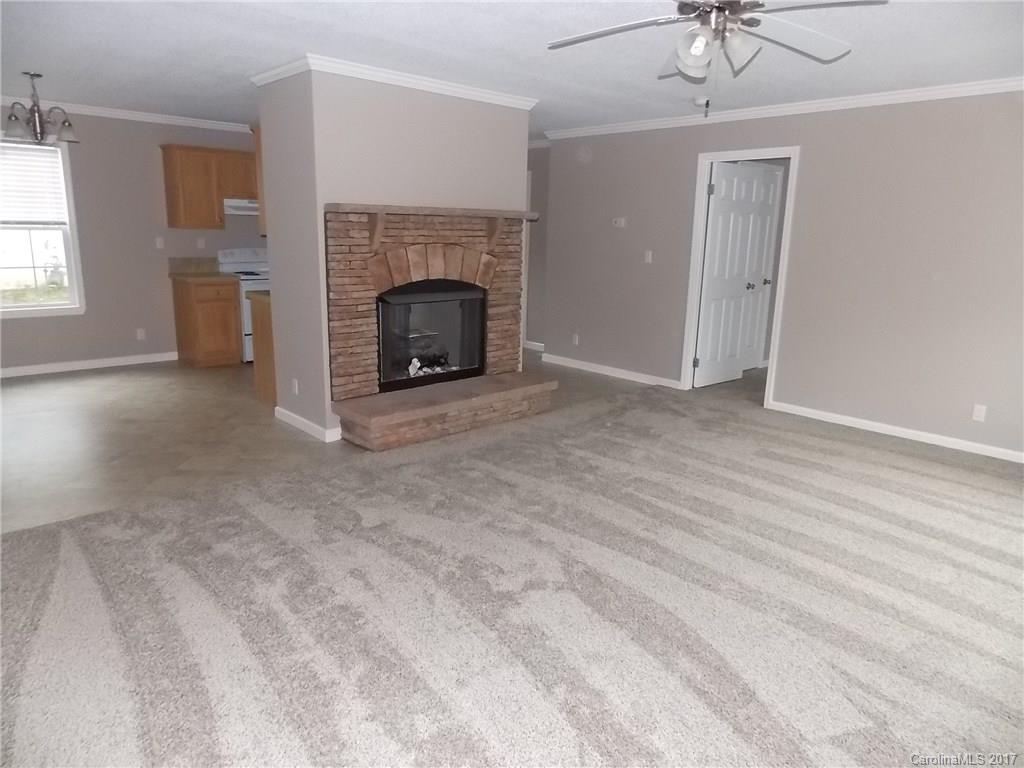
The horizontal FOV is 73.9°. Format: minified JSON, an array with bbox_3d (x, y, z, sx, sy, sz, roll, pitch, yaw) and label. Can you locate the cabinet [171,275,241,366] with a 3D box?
[{"bbox_3d":[-3.174,-0.689,7.091,0.472,0.907,0.628,-11,18,-42],"label":"cabinet"}]

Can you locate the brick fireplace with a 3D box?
[{"bbox_3d":[-0.407,-0.474,5.008,1.869,1.566,0.425,-11,18,-42],"label":"brick fireplace"}]

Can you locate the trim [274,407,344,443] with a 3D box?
[{"bbox_3d":[-1.489,0.267,4.951,0.125,0.100,0.807,-11,18,-42],"label":"trim"}]

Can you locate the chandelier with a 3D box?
[{"bbox_3d":[-3.451,-2.001,4.947,0.457,0.469,0.457,-11,18,-42],"label":"chandelier"}]

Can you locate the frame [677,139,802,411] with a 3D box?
[{"bbox_3d":[1.965,-0.911,5.905,0.133,2.117,0.912,-11,18,-42],"label":"frame"}]

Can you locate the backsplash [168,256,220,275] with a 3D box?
[{"bbox_3d":[-3.349,-1.252,7.173,0.504,0.160,0.025,-11,18,-42],"label":"backsplash"}]

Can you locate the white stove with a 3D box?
[{"bbox_3d":[-2.694,-0.882,7.463,0.763,1.136,0.656,-11,18,-42],"label":"white stove"}]

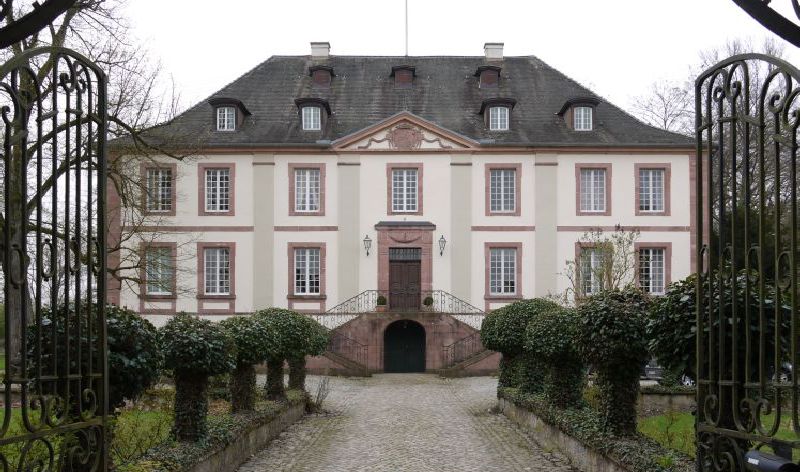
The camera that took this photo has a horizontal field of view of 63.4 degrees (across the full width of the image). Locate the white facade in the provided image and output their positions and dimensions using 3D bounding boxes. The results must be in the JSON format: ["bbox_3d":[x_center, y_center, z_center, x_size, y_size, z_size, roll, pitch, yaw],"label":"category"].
[{"bbox_3d":[0.323,0.116,29.900,27.300,11.500,1.200,0,-3,0],"label":"white facade"}]

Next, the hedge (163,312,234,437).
[{"bbox_3d":[-2.550,1.770,8.150,0.930,1.620,0.930,0,-3,0],"label":"hedge"}]

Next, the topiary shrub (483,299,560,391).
[{"bbox_3d":[2.659,2.459,14.400,1.700,2.100,1.600,0,-3,0],"label":"topiary shrub"}]

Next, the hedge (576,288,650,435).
[{"bbox_3d":[2.854,1.678,8.650,1.000,1.960,1.000,0,-3,0],"label":"hedge"}]

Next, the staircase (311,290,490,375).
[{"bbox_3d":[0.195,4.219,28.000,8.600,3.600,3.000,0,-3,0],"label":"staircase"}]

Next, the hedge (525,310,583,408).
[{"bbox_3d":[2.848,2.197,11.700,1.120,1.840,1.100,0,-3,0],"label":"hedge"}]

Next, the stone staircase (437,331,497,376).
[{"bbox_3d":[2.911,4.942,27.100,2.600,2.000,1.500,0,-3,0],"label":"stone staircase"}]

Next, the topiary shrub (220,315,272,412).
[{"bbox_3d":[-2.657,2.207,11.200,0.920,1.700,0.920,0,-3,0],"label":"topiary shrub"}]

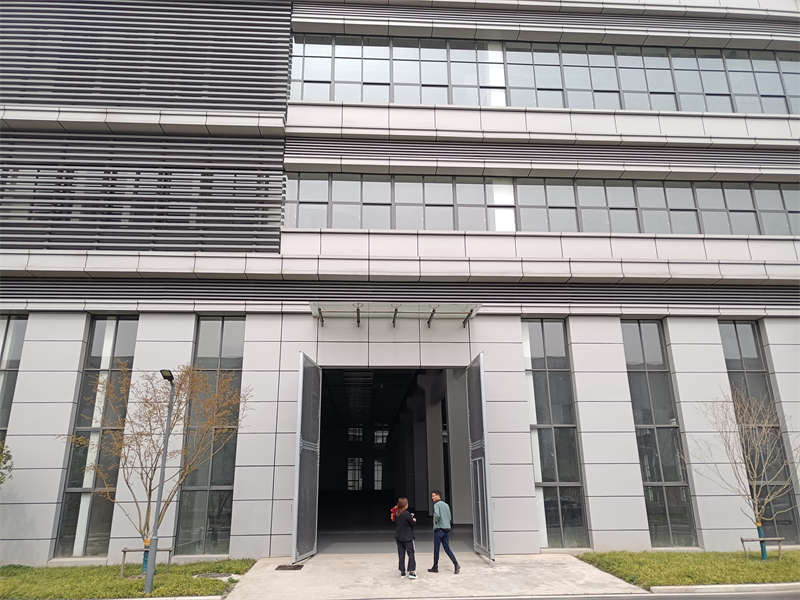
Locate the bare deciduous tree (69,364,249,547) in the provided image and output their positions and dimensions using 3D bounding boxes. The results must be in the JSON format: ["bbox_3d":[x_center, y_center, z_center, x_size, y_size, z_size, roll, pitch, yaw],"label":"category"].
[{"bbox_3d":[-5.888,3.973,14.541,4.261,4.850,3.600,1,-18,-4],"label":"bare deciduous tree"}]

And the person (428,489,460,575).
[{"bbox_3d":[0.984,5.148,13.412,0.600,1.730,0.500,-17,-24,41],"label":"person"}]

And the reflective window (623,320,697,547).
[{"bbox_3d":[8.067,3.997,18.878,1.460,7.010,0.180,1,-18,-4],"label":"reflective window"}]

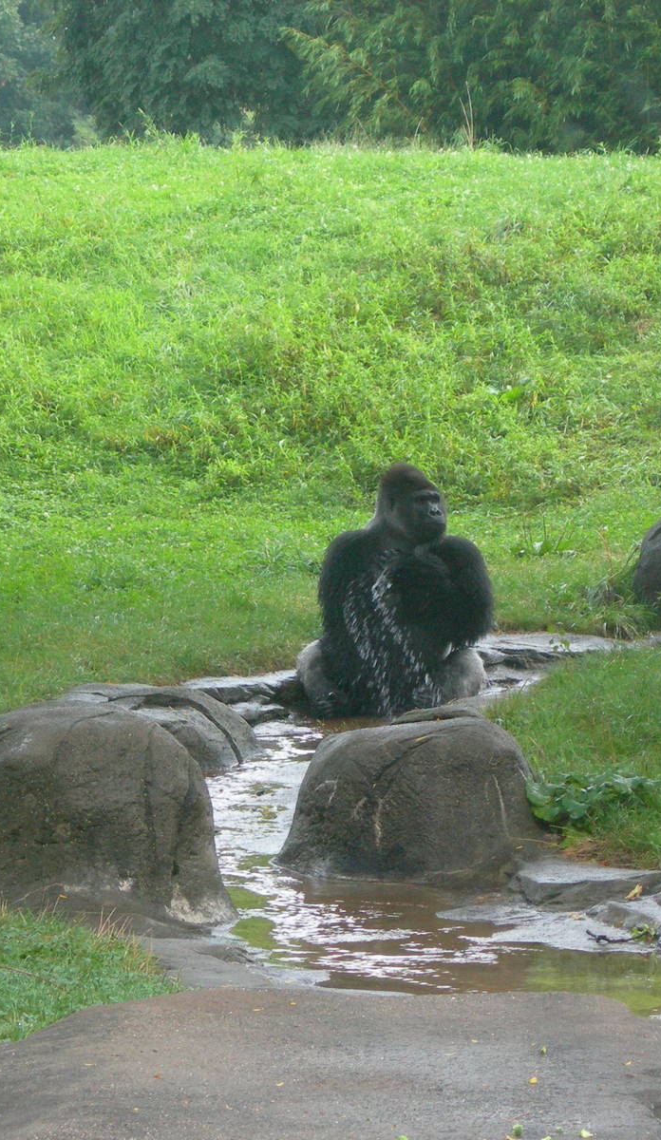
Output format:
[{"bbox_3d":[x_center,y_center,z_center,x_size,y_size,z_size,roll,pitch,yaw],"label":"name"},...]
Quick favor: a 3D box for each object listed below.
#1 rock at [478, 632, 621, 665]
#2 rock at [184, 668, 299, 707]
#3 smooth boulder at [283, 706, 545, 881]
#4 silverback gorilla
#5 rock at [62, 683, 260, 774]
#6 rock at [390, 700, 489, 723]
[{"bbox_3d":[1.006,0.371,22.975,0.680,0.130,0.550,0,8,0],"label":"rock"},{"bbox_3d":[-0.416,0.503,22.035,0.550,0.130,0.500,0,8,0],"label":"rock"},{"bbox_3d":[0.311,0.833,19.152,1.000,0.520,0.850,0,8,0],"label":"smooth boulder"},{"bbox_3d":[0.284,0.053,21.971,0.830,1.080,0.750,-2,8,-15],"label":"silverback gorilla"},{"bbox_3d":[-0.656,0.578,19.415,0.760,0.280,0.900,-1,7,-10],"label":"rock"},{"bbox_3d":[0.450,0.655,20.491,0.420,0.240,0.400,0,8,0],"label":"rock"}]

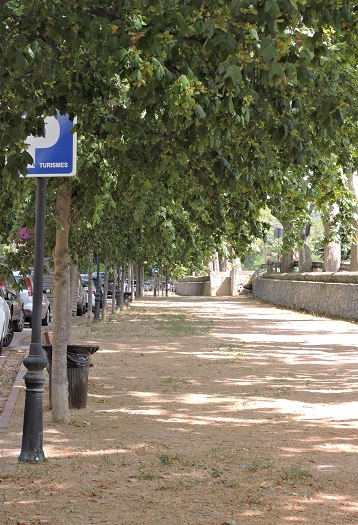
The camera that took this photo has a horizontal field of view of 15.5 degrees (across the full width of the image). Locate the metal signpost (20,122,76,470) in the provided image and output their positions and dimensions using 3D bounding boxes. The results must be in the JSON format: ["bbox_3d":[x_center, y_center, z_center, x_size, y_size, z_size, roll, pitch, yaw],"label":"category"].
[{"bbox_3d":[-1.160,0.155,10.800,0.600,2.960,0.240,1,-1,20],"label":"metal signpost"}]

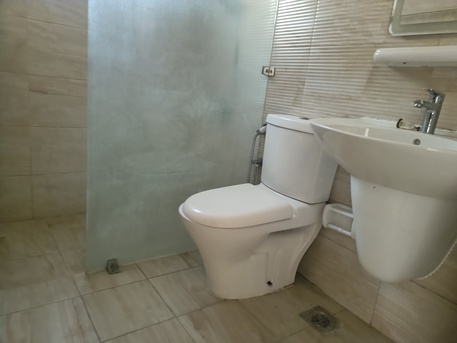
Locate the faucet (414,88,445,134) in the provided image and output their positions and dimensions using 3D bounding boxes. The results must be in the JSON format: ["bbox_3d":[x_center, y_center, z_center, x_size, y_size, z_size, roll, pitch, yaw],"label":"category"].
[{"bbox_3d":[0.670,-0.200,1.108,0.136,0.142,0.047,-3,17,-36],"label":"faucet"}]

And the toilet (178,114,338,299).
[{"bbox_3d":[0.084,0.157,1.549,0.700,0.827,0.383,-3,17,-36],"label":"toilet"}]

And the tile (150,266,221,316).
[{"bbox_3d":[-0.179,0.556,1.561,0.301,0.010,0.303,-3,17,-36],"label":"tile"}]

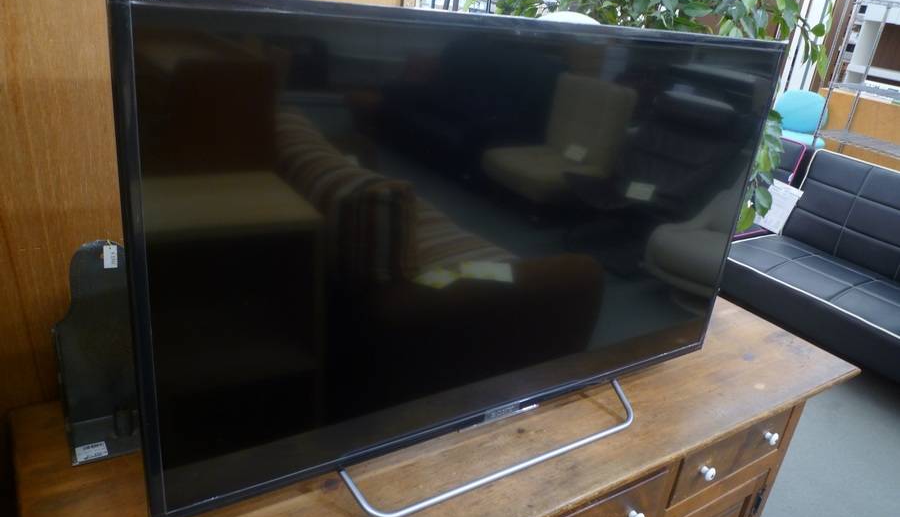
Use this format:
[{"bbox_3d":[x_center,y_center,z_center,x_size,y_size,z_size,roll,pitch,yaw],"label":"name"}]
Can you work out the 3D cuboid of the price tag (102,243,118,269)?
[{"bbox_3d":[-0.441,-0.002,0.846,0.016,0.032,0.002,-5,24,-35],"label":"price tag"}]

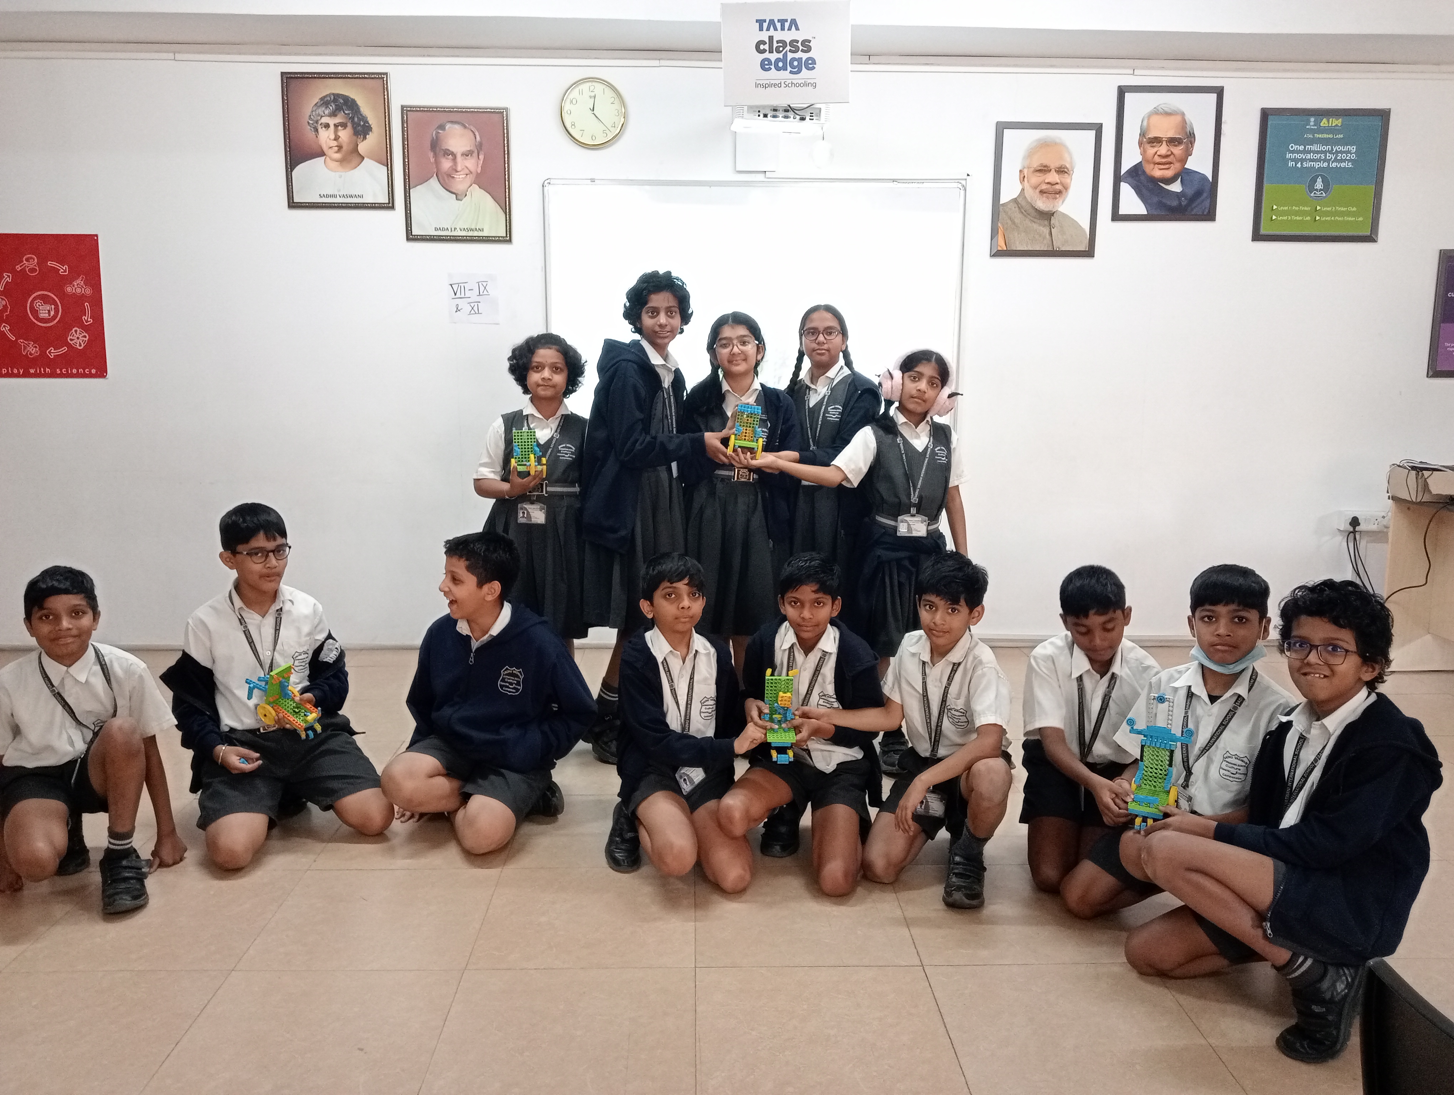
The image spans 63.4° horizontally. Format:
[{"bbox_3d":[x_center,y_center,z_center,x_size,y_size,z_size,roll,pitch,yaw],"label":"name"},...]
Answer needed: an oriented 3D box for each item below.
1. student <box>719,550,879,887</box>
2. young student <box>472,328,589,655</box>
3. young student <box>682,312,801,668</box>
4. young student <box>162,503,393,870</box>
[{"bbox_3d":[0.205,0.411,3.130,0.430,0.850,0.540,1,10,4],"label":"student"},{"bbox_3d":[-0.629,0.003,3.901,0.380,1.410,0.320,0,10,-2],"label":"young student"},{"bbox_3d":[0.042,-0.024,3.873,0.400,1.480,0.330,0,10,-2],"label":"young student"},{"bbox_3d":[-1.244,0.330,3.282,0.600,0.950,0.620,-4,11,-25],"label":"young student"}]

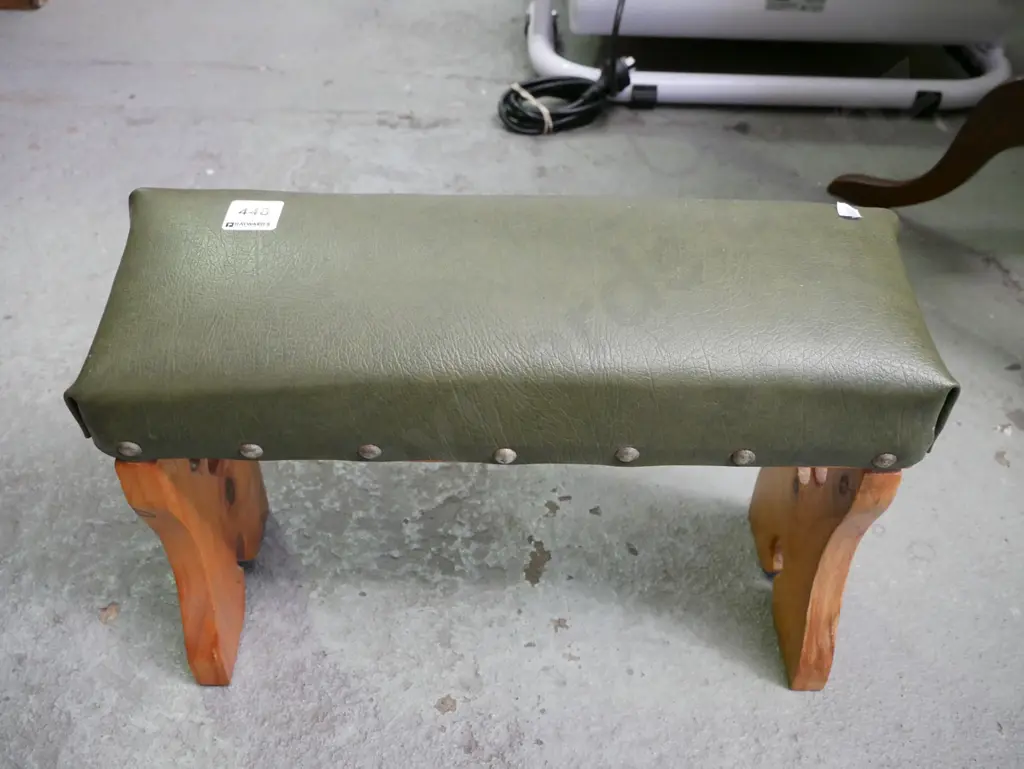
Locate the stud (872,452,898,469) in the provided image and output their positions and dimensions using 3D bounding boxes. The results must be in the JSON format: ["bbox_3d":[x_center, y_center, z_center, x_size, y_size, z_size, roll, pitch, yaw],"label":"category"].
[{"bbox_3d":[0.222,0.045,0.598,0.015,0.015,0.005,1,47,0],"label":"stud"}]

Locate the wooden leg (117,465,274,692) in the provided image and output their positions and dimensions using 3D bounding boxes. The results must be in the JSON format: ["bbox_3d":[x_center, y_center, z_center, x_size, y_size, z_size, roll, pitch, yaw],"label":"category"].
[{"bbox_3d":[-0.227,0.080,0.746,0.024,0.244,0.183,1,47,0],"label":"wooden leg"}]

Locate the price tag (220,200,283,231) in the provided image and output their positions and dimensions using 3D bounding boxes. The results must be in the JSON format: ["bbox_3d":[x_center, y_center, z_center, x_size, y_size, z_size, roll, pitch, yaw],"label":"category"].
[{"bbox_3d":[-0.167,-0.109,0.649,0.035,0.001,0.030,1,47,0],"label":"price tag"}]

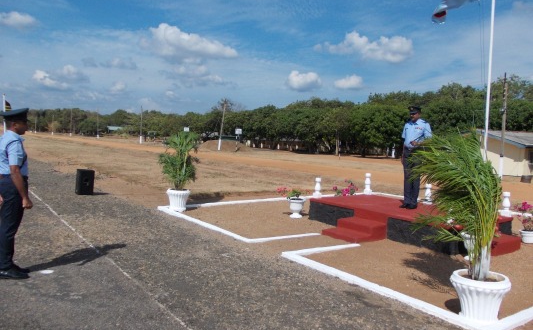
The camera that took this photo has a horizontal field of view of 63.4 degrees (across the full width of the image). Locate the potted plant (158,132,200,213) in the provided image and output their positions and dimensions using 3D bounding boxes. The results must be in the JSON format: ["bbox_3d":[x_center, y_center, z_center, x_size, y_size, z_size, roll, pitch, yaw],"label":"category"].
[{"bbox_3d":[-1.824,0.127,9.095,0.850,1.660,0.850,-1,4,-35],"label":"potted plant"}]

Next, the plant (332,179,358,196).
[{"bbox_3d":[1.730,0.663,9.436,0.560,0.720,0.560,-1,4,-35],"label":"plant"}]

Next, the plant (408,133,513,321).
[{"bbox_3d":[1.774,0.503,4.034,0.720,1.660,1.000,-1,4,-35],"label":"plant"}]

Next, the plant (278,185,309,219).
[{"bbox_3d":[0.527,0.721,8.631,0.580,0.640,0.580,1,3,0],"label":"plant"}]

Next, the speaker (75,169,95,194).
[{"bbox_3d":[-4.780,0.450,11.387,0.360,0.650,0.420,3,2,-35],"label":"speaker"}]

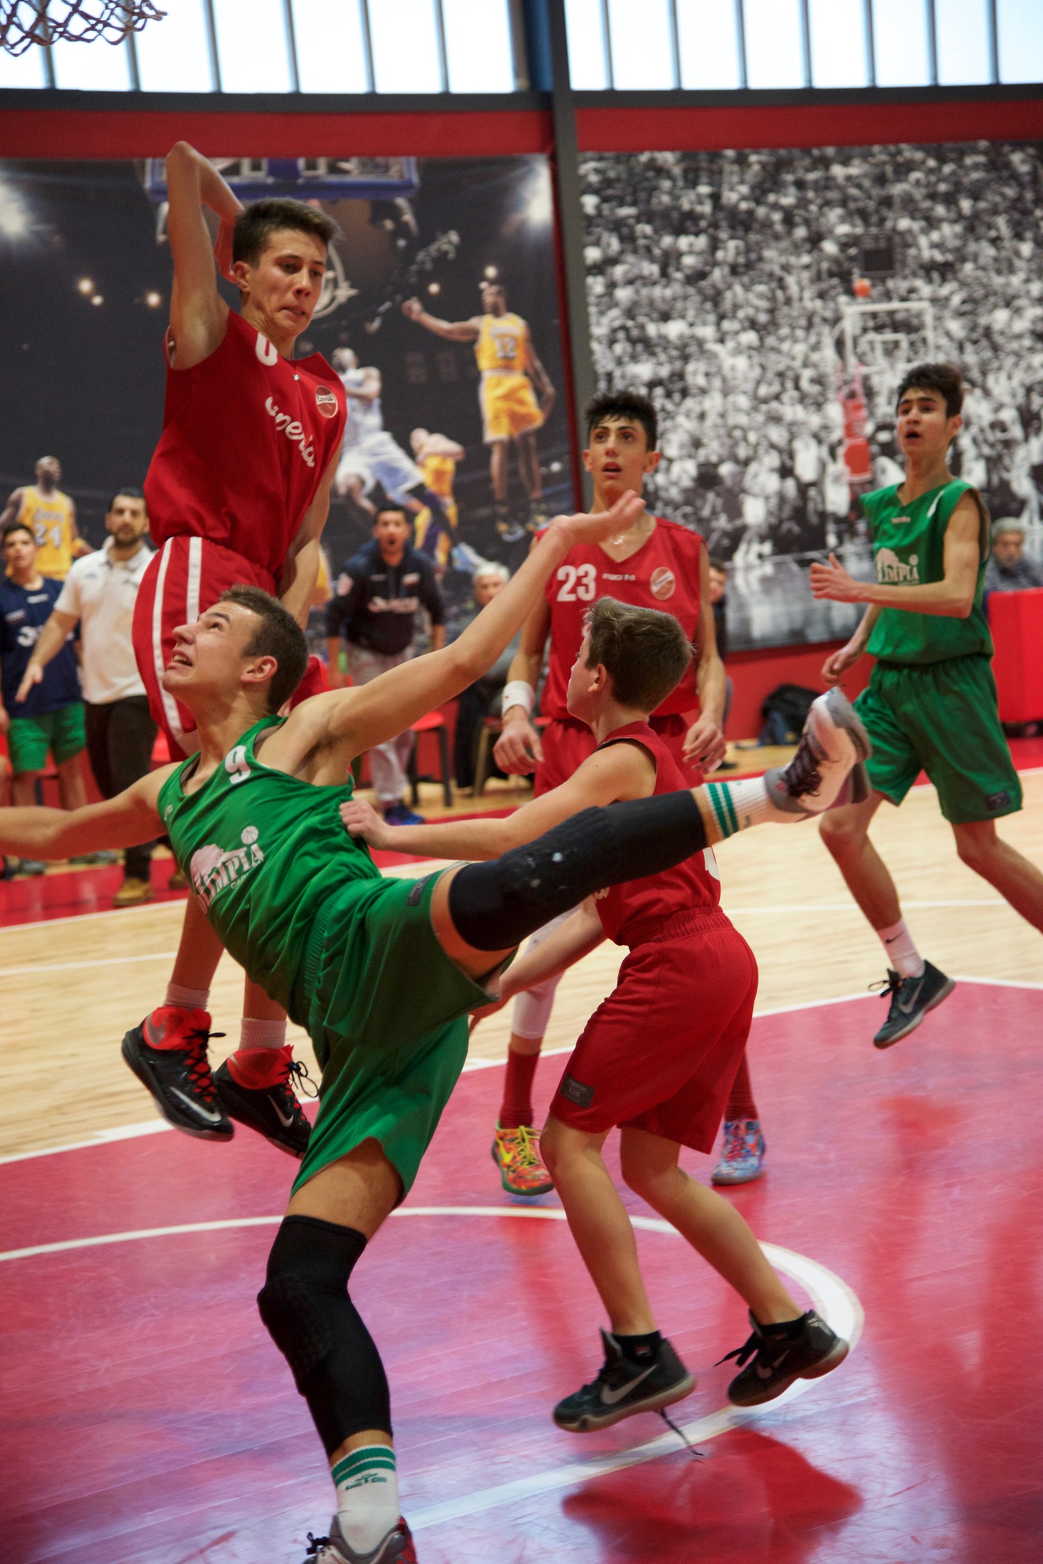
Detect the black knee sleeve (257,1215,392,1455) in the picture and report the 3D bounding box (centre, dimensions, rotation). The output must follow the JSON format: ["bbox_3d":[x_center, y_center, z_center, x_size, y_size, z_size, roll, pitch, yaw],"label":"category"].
[{"bbox_3d":[-0.319,0.908,6.080,0.200,0.390,0.145,-3,-11,-36],"label":"black knee sleeve"}]

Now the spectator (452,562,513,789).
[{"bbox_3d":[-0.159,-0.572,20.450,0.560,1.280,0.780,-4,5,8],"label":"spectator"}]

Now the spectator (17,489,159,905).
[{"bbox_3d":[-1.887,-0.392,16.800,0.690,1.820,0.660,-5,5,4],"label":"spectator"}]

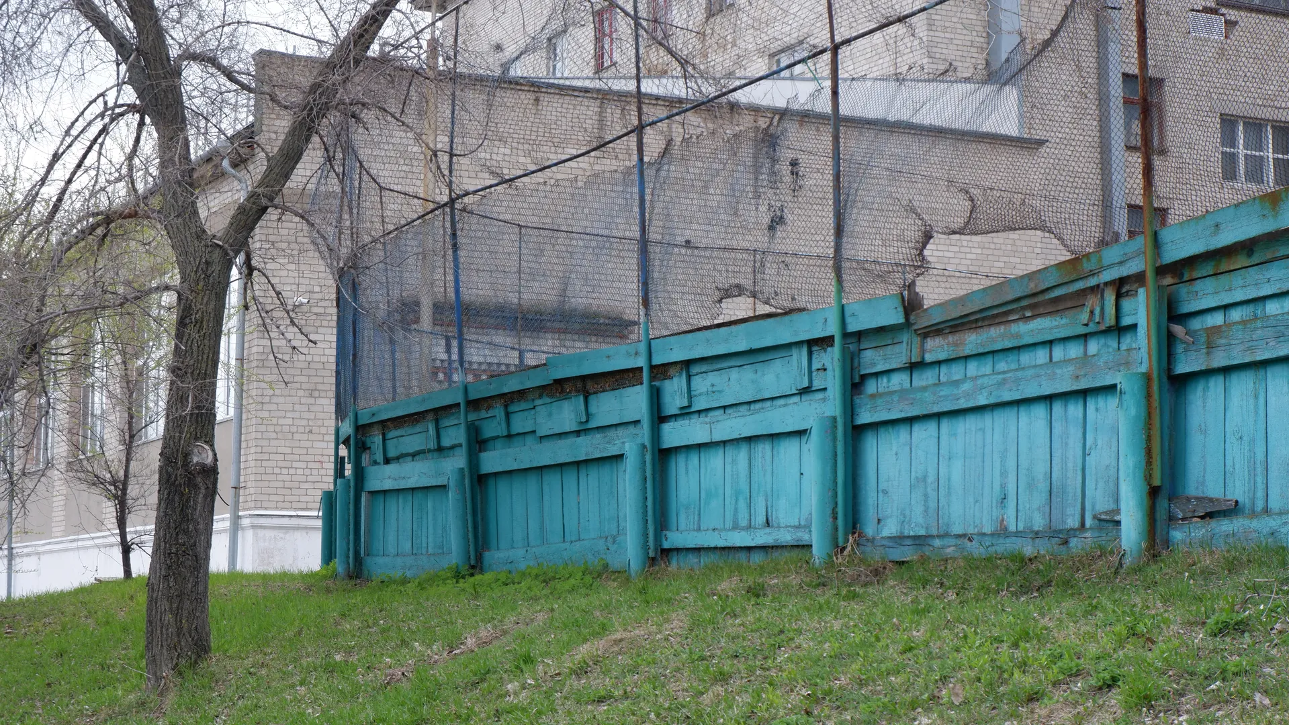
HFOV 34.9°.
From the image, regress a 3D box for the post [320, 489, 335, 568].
[{"bbox_3d":[-2.981,1.592,19.300,0.110,0.770,0.110,3,-7,-28],"label":"post"}]

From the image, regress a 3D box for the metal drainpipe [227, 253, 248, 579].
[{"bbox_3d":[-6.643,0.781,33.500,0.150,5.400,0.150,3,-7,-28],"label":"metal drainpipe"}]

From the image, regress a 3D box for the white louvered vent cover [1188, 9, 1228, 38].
[{"bbox_3d":[12.961,-7.768,47.150,1.100,0.550,0.100,3,-7,-27],"label":"white louvered vent cover"}]

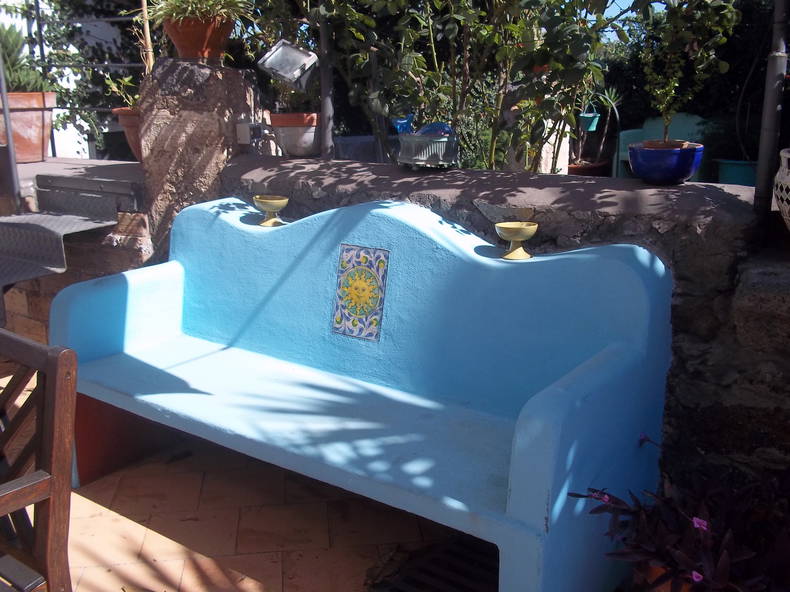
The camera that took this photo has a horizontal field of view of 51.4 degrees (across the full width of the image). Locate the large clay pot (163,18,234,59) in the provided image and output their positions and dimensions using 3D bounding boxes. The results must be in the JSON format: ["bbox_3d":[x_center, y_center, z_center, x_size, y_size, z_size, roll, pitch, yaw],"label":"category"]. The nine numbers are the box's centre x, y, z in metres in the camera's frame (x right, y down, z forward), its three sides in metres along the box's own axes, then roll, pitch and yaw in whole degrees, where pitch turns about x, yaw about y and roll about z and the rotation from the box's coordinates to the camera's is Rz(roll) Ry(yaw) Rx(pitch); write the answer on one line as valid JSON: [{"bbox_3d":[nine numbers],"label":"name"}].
[{"bbox_3d":[-0.869,-1.135,3.640,0.307,0.182,0.307,1,14,0],"label":"large clay pot"}]

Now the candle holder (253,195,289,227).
[{"bbox_3d":[-0.463,-0.315,3.070,0.131,0.100,0.131,1,14,0],"label":"candle holder"}]

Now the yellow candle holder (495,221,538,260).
[{"bbox_3d":[0.374,-0.167,2.520,0.130,0.100,0.130,1,14,0],"label":"yellow candle holder"}]

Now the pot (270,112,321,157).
[{"bbox_3d":[-0.531,-0.853,4.350,0.255,0.227,0.255,1,14,0],"label":"pot"}]

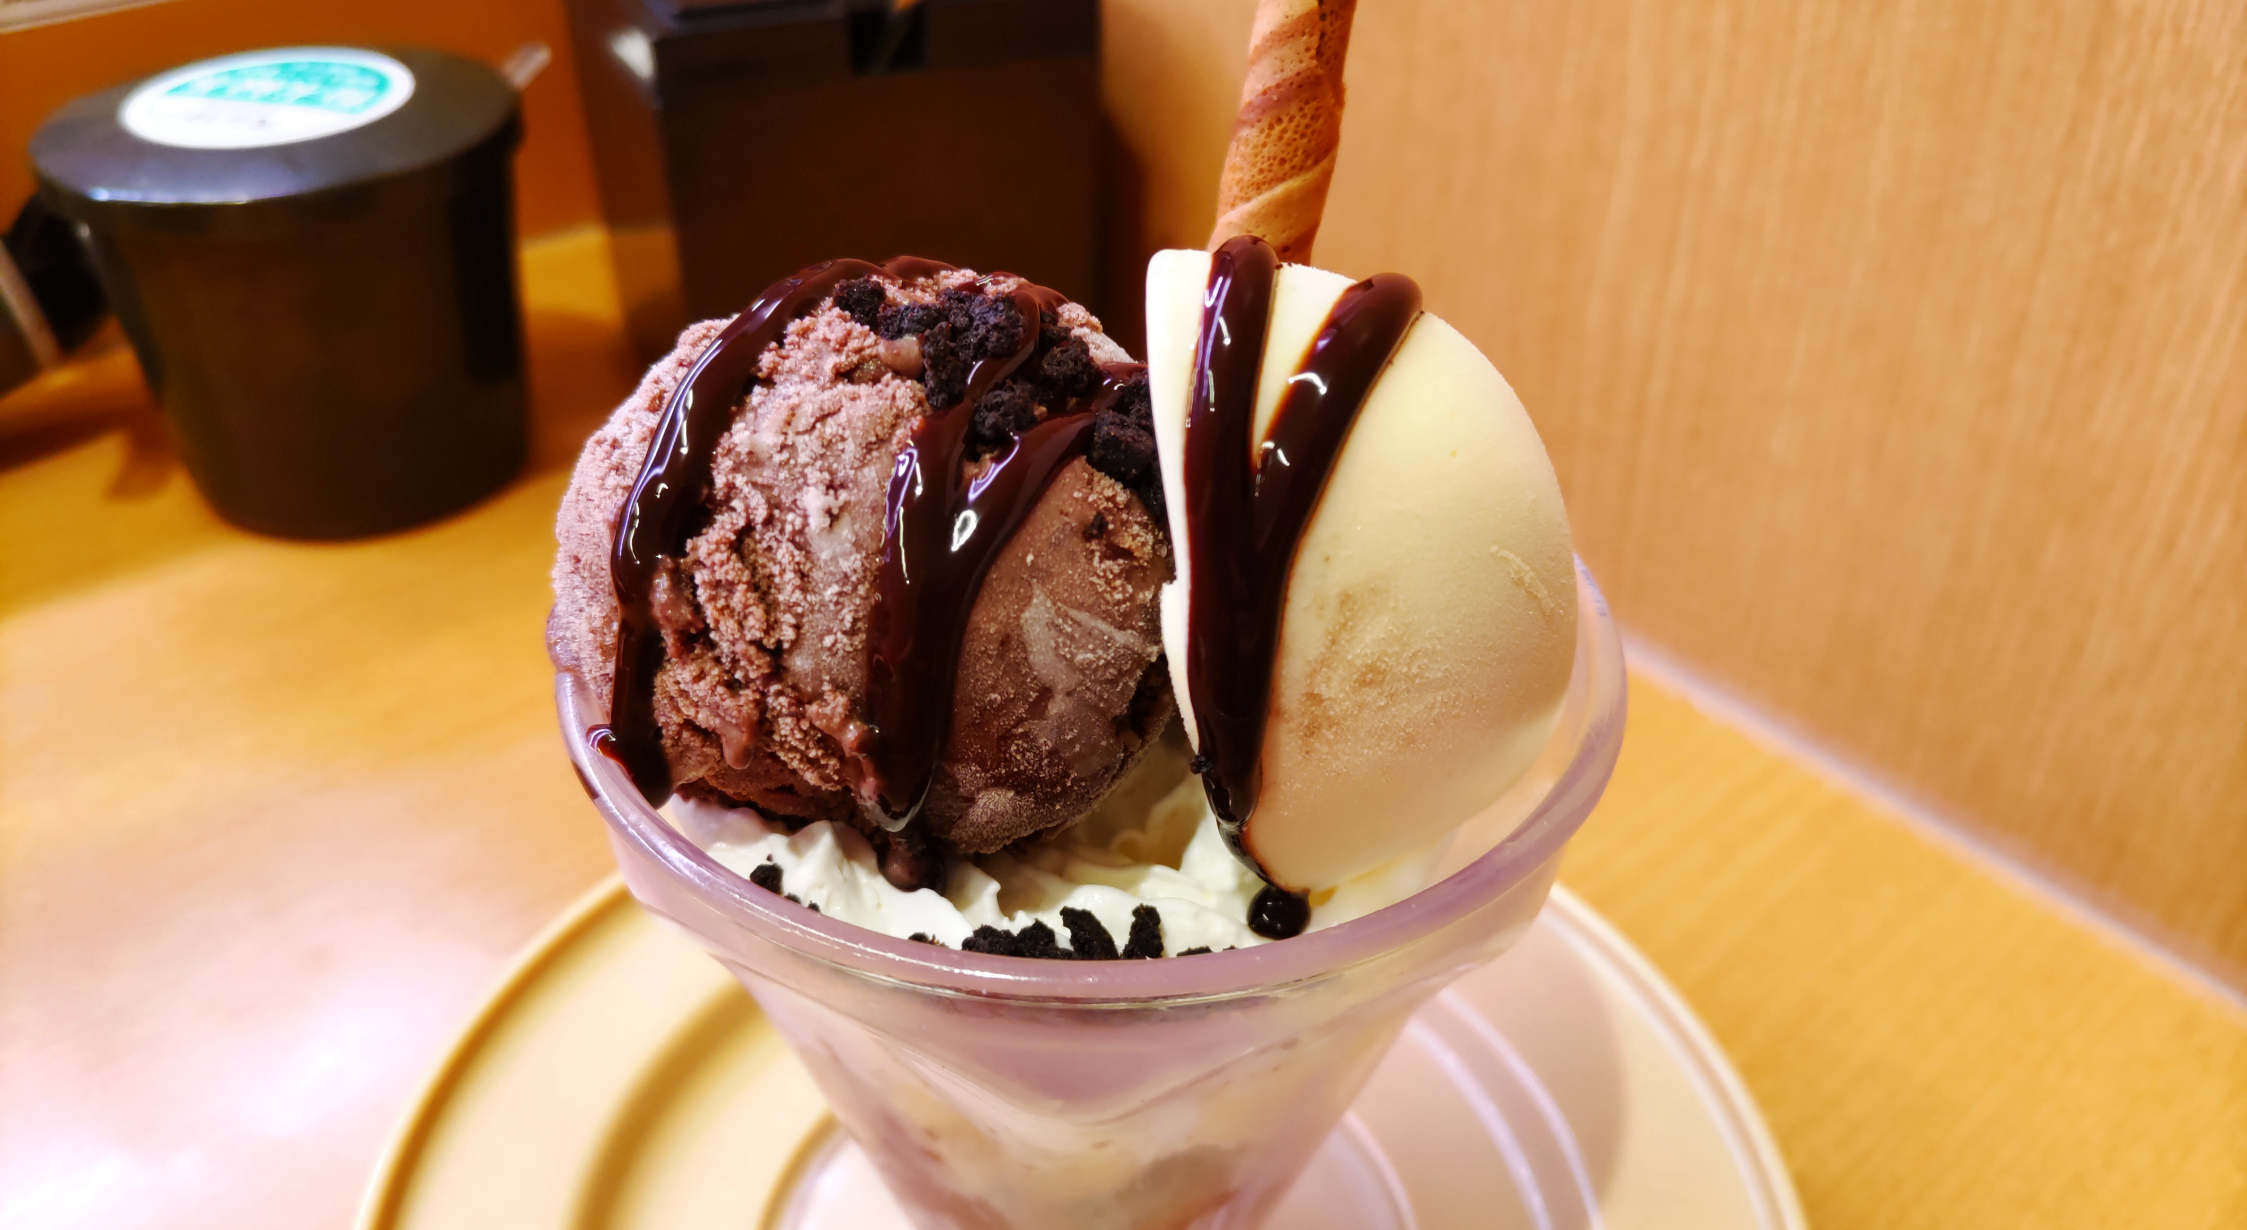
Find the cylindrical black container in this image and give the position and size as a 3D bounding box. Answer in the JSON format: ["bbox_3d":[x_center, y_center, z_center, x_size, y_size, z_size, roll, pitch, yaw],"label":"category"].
[{"bbox_3d":[-0.163,-0.066,0.350,0.090,0.076,0.090,1,33,0],"label":"cylindrical black container"}]

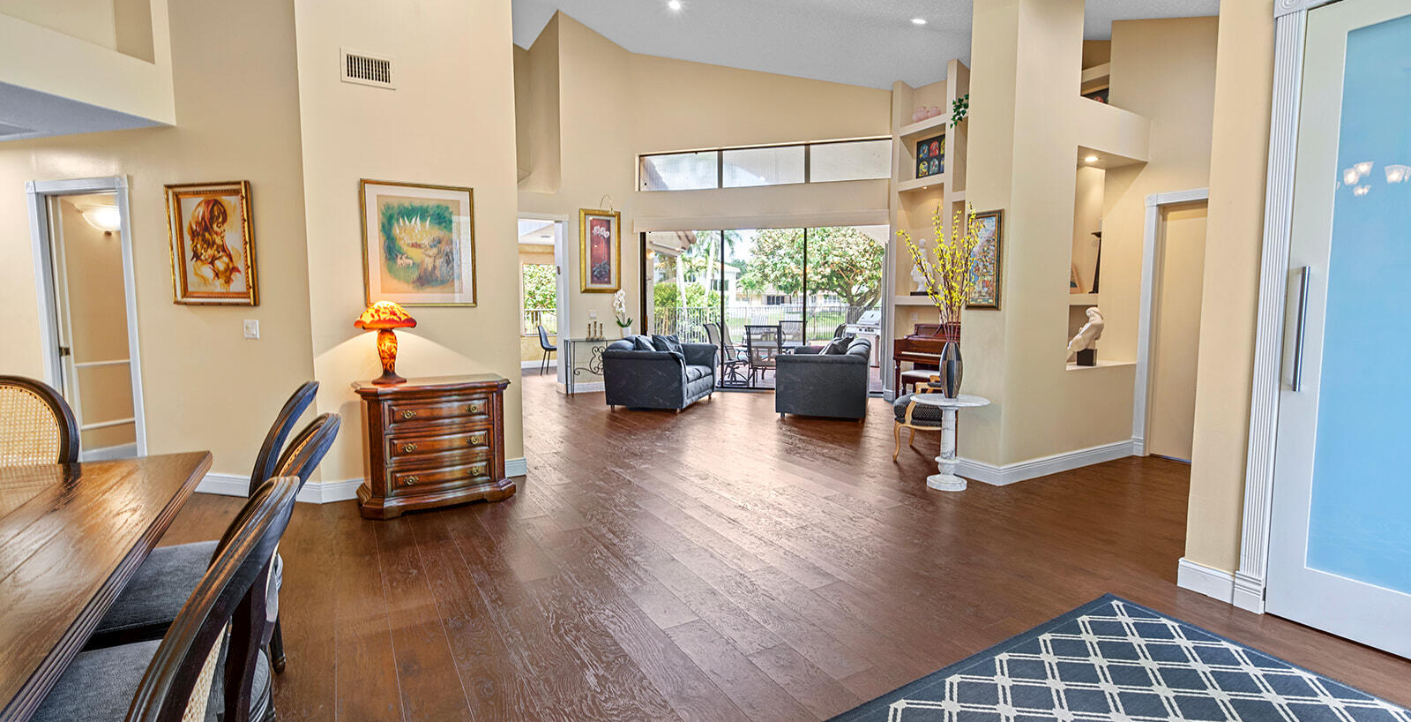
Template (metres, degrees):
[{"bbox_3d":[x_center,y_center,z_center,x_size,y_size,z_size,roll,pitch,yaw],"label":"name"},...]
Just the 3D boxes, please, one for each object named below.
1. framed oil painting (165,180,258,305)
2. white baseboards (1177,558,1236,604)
[{"bbox_3d":[-3.111,-0.734,3.950,0.637,0.755,0.045,1,5,15],"label":"framed oil painting"},{"bbox_3d":[2.133,0.932,2.668,0.025,0.126,0.197,-3,6,-30],"label":"white baseboards"}]

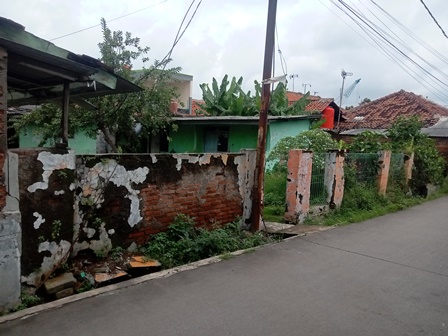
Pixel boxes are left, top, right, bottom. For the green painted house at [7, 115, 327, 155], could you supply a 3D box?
[{"bbox_3d":[-1.950,-0.661,16.787,11.800,2.850,5.500,1,3,12],"label":"green painted house"}]

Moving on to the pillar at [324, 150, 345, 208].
[{"bbox_3d":[2.622,0.350,8.624,0.330,1.480,0.330,-2,3,-40],"label":"pillar"}]

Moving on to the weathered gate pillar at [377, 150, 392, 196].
[{"bbox_3d":[4.592,0.241,10.421,0.320,1.420,0.320,-2,3,-40],"label":"weathered gate pillar"}]

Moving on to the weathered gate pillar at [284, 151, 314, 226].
[{"bbox_3d":[1.562,0.416,7.576,0.340,1.520,0.340,-2,3,-40],"label":"weathered gate pillar"}]

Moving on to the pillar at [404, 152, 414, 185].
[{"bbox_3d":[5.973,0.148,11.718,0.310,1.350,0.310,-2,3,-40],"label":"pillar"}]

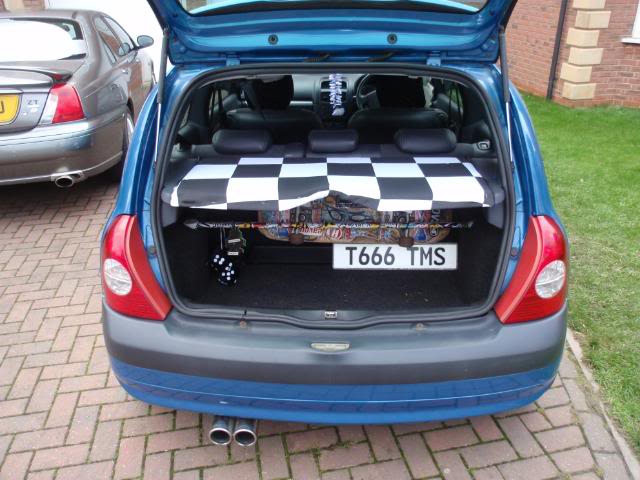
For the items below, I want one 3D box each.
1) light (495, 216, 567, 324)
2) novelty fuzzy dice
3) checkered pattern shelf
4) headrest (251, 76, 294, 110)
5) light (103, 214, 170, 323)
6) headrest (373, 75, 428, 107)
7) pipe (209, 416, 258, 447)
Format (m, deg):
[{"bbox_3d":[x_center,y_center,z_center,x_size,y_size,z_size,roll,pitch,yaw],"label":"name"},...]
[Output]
[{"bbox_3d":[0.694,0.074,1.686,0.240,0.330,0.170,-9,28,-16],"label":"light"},{"bbox_3d":[-0.367,0.113,1.992,0.105,0.120,0.085,0,26,1],"label":"novelty fuzzy dice"},{"bbox_3d":[0.044,-0.232,1.984,1.120,0.060,0.480,0,26,1],"label":"checkered pattern shelf"},{"bbox_3d":[-0.263,-0.795,2.753,0.260,0.190,0.120,0,26,1],"label":"headrest"},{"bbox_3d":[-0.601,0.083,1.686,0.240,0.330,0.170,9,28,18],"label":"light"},{"bbox_3d":[0.431,-0.800,2.753,0.260,0.190,0.120,0,26,1],"label":"headrest"},{"bbox_3d":[-0.298,0.625,1.805,0.160,0.085,0.180,0,26,1],"label":"pipe"}]

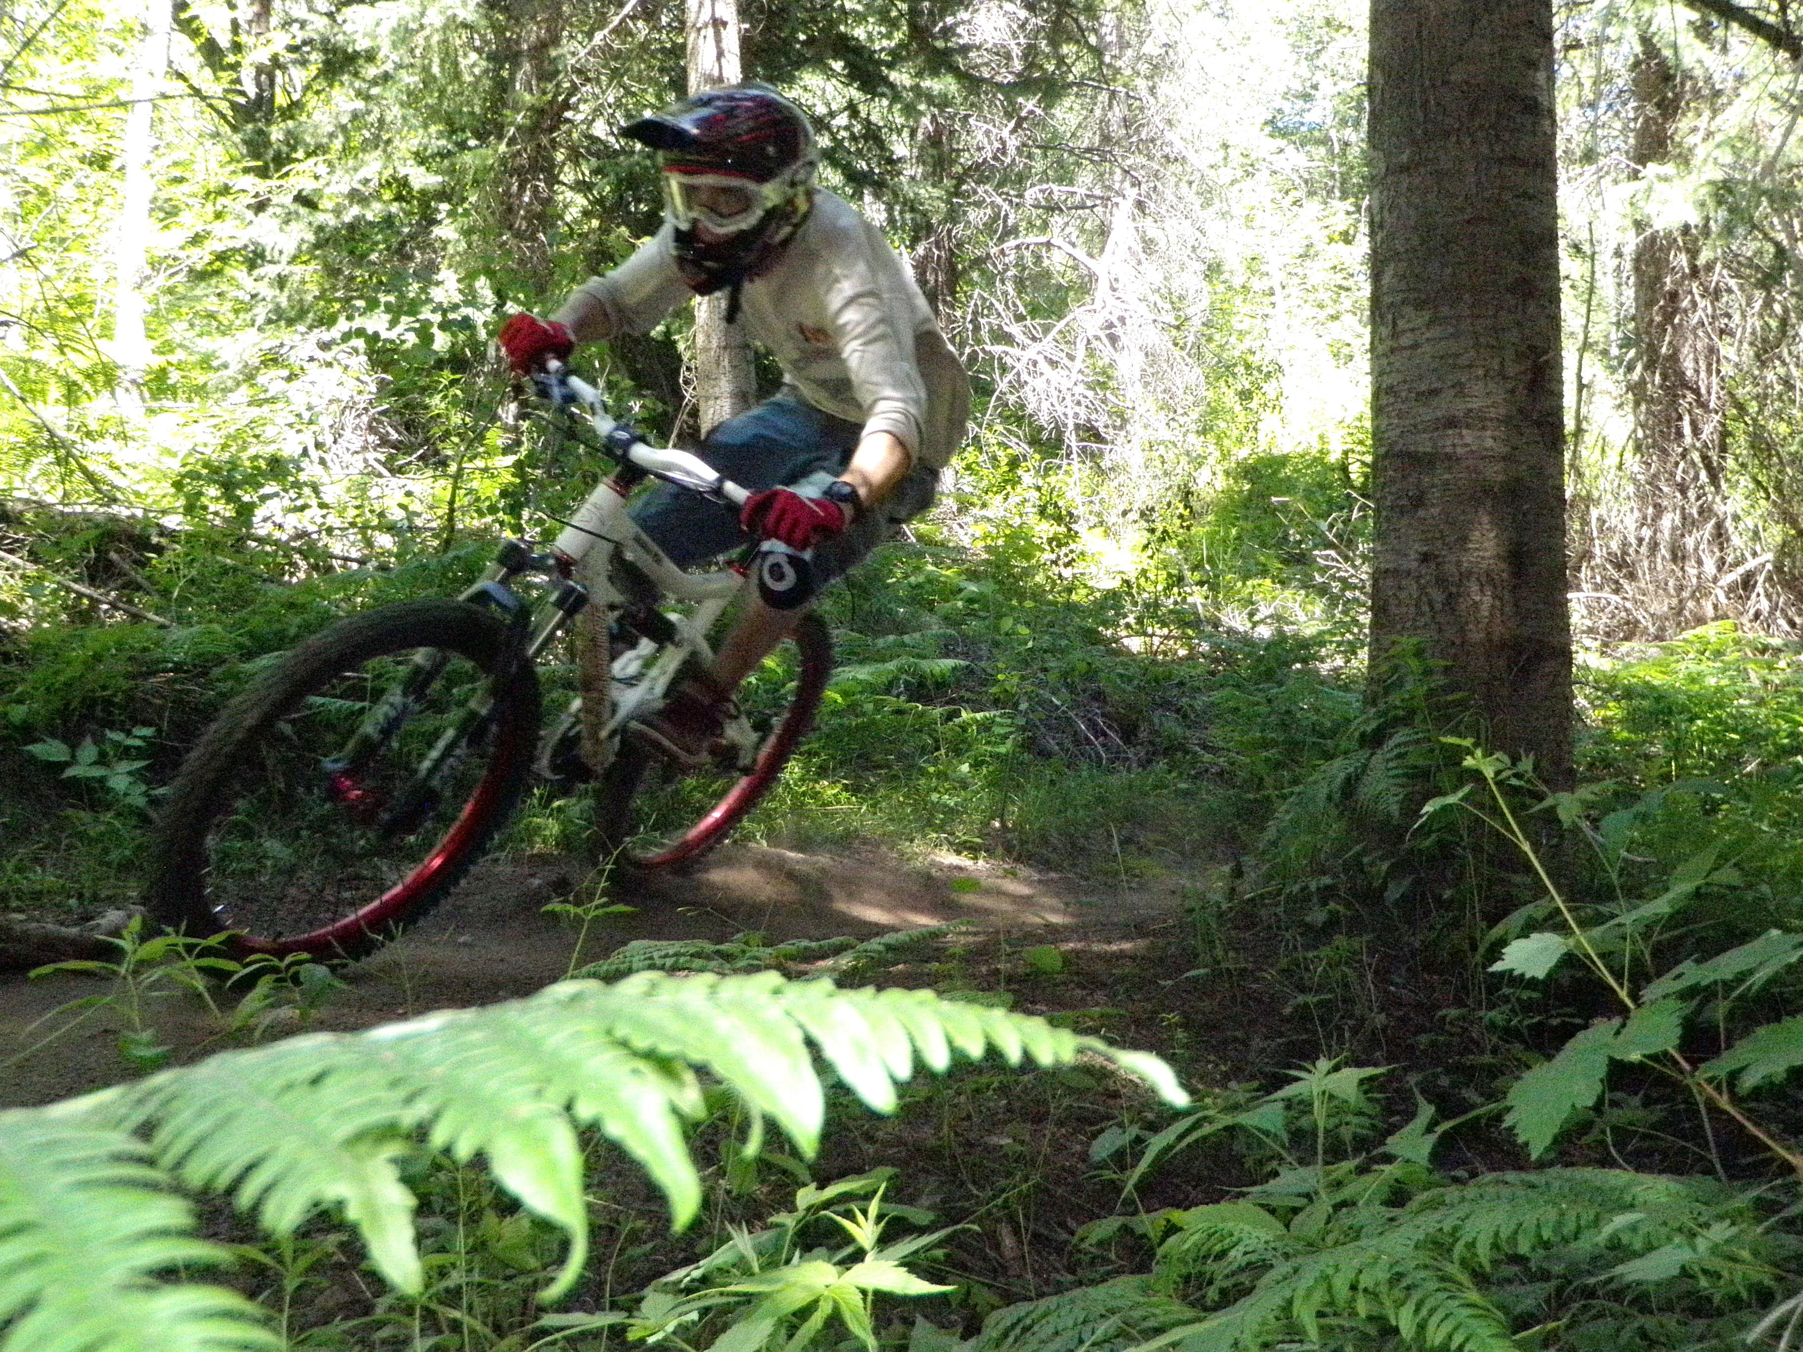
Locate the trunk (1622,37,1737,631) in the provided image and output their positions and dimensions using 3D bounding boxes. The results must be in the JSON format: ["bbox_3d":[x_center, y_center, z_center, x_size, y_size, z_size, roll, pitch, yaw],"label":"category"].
[{"bbox_3d":[4.350,-1.810,10.500,0.560,3.600,0.560,-1,-2,27],"label":"trunk"}]

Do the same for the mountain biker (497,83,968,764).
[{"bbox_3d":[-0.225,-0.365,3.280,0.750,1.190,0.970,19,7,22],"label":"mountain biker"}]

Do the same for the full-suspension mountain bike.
[{"bbox_3d":[-0.500,0.014,3.290,0.690,1.030,1.760,36,16,19],"label":"full-suspension mountain bike"}]

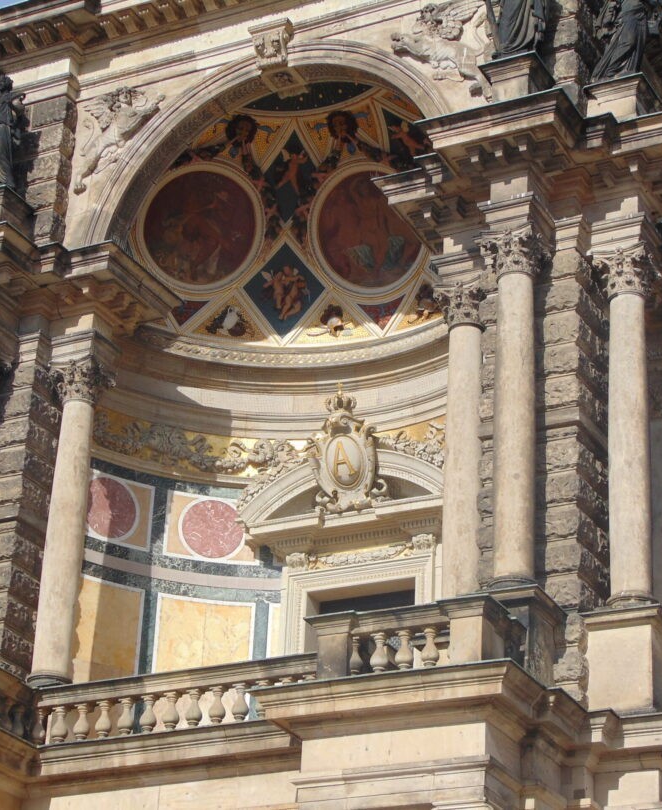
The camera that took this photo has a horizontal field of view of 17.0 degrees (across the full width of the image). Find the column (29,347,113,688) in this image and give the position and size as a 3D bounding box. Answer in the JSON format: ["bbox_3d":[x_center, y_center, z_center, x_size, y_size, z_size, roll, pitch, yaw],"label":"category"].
[{"bbox_3d":[-3.598,1.729,30.092,0.724,4.813,0.724,-10,-29,25],"label":"column"}]

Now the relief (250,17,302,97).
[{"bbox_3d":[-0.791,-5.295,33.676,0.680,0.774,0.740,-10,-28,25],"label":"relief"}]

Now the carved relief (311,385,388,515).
[{"bbox_3d":[0.247,0.710,33.598,1.300,1.891,0.520,-10,-28,25],"label":"carved relief"}]

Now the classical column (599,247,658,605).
[{"bbox_3d":[3.559,0.337,26.537,0.724,4.813,0.724,-10,-29,25],"label":"classical column"}]

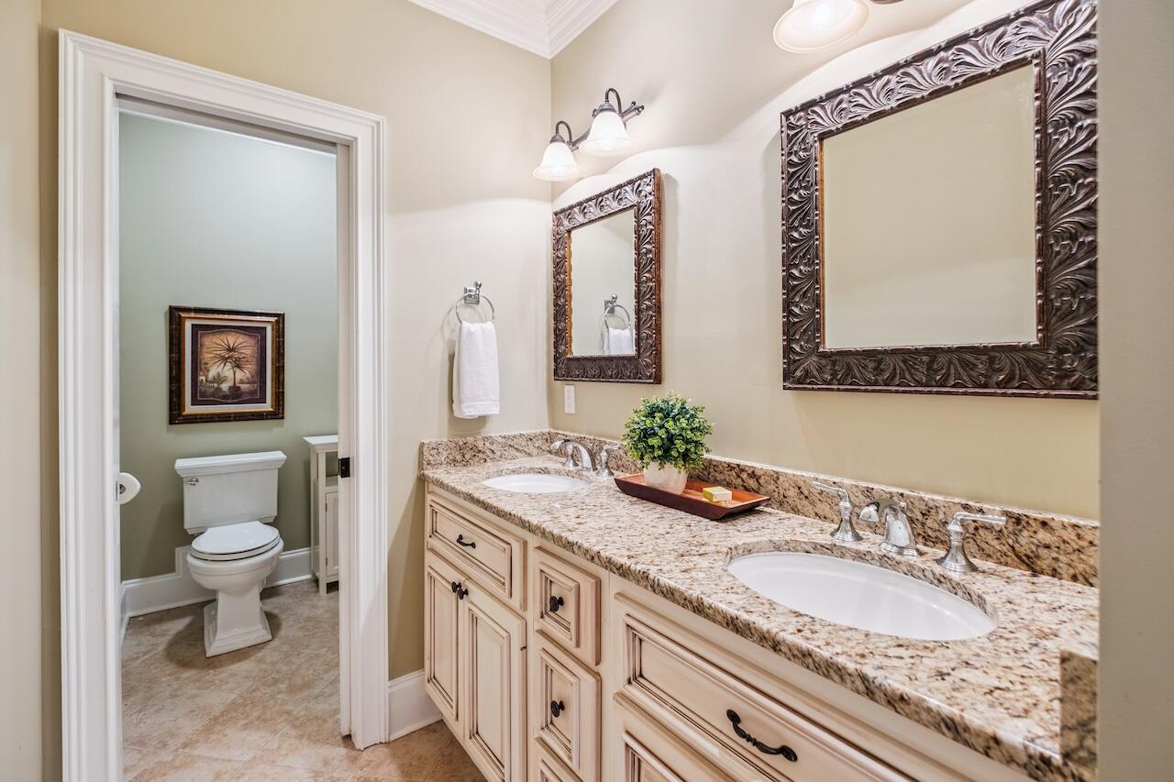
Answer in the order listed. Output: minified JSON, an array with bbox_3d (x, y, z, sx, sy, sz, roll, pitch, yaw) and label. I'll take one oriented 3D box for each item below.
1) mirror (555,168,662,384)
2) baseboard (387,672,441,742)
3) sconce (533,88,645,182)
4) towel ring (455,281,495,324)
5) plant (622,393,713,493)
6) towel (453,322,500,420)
[{"bbox_3d":[0.046,-0.363,1.749,0.035,0.662,0.575,-1,2,-37],"label":"mirror"},{"bbox_3d":[-0.596,1.096,1.732,0.197,0.200,0.018,-1,2,-37],"label":"baseboard"},{"bbox_3d":[-0.017,-0.885,1.676,0.215,0.210,0.510,-1,2,-37],"label":"sconce"},{"bbox_3d":[-0.415,-0.300,1.795,0.152,0.204,0.068,-1,2,-37],"label":"towel ring"},{"bbox_3d":[0.214,0.142,1.349,0.240,0.278,0.240,0,1,0],"label":"plant"},{"bbox_3d":[-0.399,-0.078,1.787,0.160,0.344,0.060,-1,2,-37],"label":"towel"}]

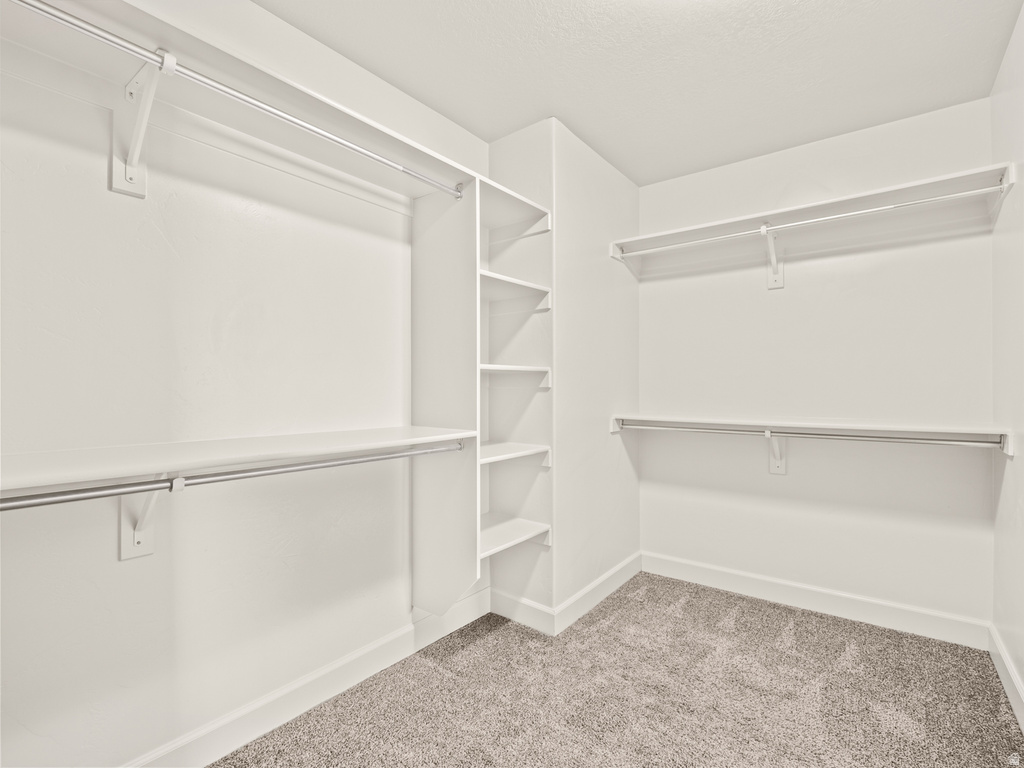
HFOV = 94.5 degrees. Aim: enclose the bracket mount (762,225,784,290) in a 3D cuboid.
[{"bbox_3d":[1.354,-0.658,2.476,0.077,0.278,0.336,0,-1,36],"label":"bracket mount"}]

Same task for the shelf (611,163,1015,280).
[{"bbox_3d":[1.354,-0.772,2.421,1.615,0.100,0.425,0,-1,36],"label":"shelf"}]

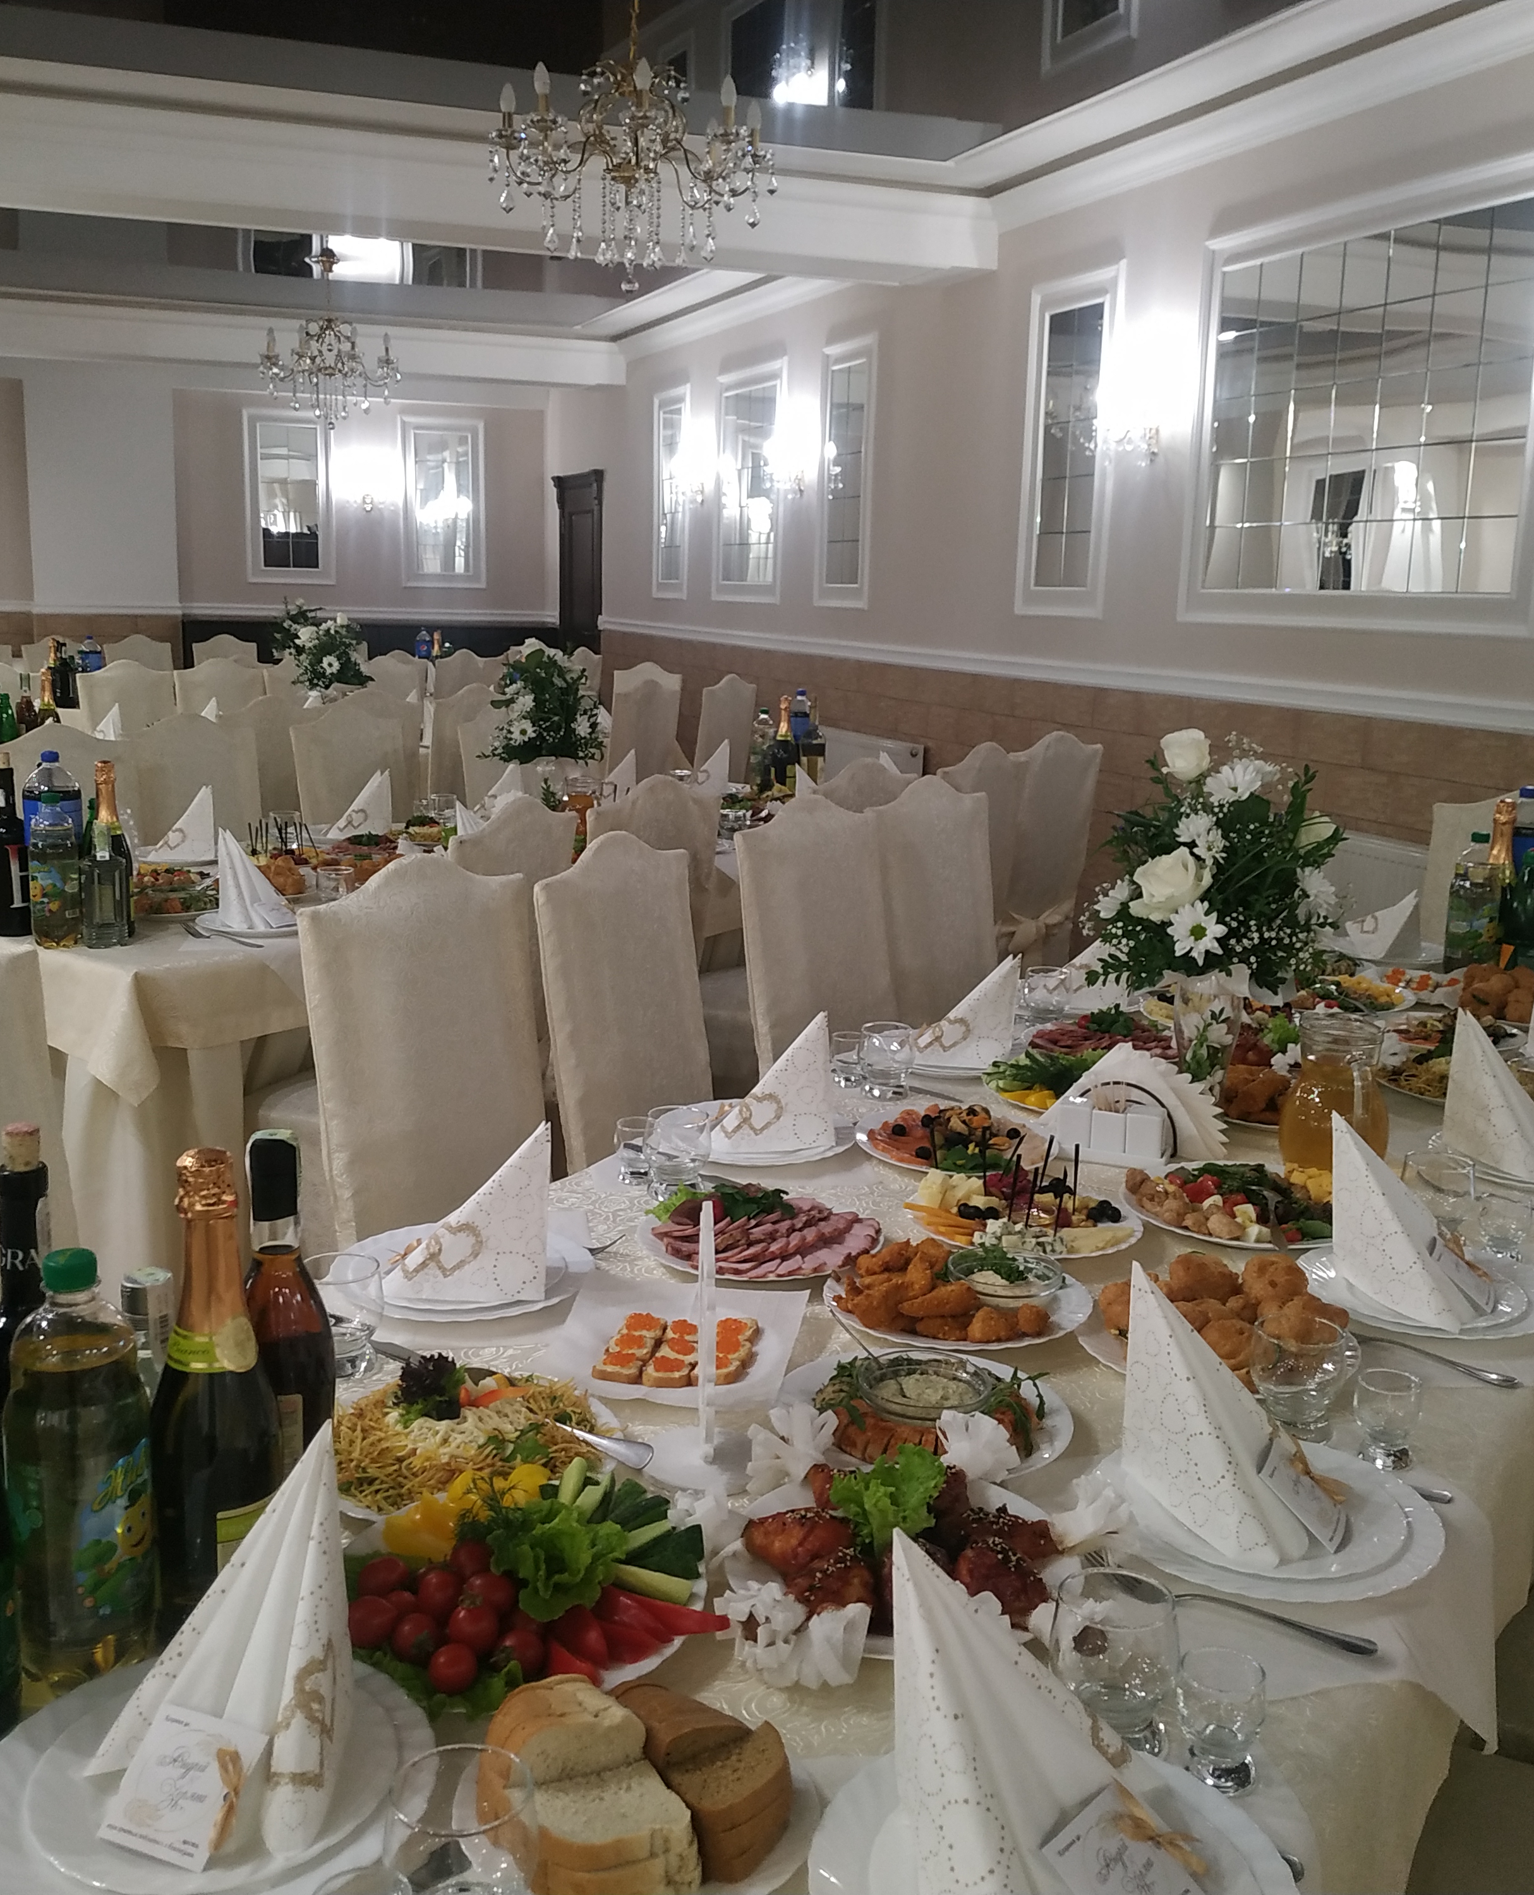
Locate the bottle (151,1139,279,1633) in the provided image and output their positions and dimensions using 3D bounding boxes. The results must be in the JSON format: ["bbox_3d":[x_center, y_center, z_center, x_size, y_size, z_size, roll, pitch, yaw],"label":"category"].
[{"bbox_3d":[-0.348,0.284,1.099,0.087,0.318,0.087,9,14,31],"label":"bottle"}]

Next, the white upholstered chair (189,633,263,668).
[{"bbox_3d":[-2.827,-1.187,9.749,0.520,1.068,0.440,9,14,33],"label":"white upholstered chair"}]

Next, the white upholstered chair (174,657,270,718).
[{"bbox_3d":[-2.245,-0.750,7.750,0.560,1.010,0.460,10,15,37],"label":"white upholstered chair"}]

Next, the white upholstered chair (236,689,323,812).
[{"bbox_3d":[-1.667,-0.253,5.433,0.520,1.068,0.440,9,14,33],"label":"white upholstered chair"}]

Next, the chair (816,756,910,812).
[{"bbox_3d":[0.001,0.017,4.314,0.560,1.010,0.460,9,14,34],"label":"chair"}]

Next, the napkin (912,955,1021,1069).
[{"bbox_3d":[0.284,0.076,2.451,0.150,0.166,0.135,9,14,33],"label":"napkin"}]

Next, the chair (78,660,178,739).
[{"bbox_3d":[-2.422,-0.633,7.089,0.530,1.020,0.460,9,14,32],"label":"chair"}]

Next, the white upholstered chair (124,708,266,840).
[{"bbox_3d":[-1.400,-0.108,4.760,0.530,1.020,0.460,9,14,32],"label":"white upholstered chair"}]

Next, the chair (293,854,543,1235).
[{"bbox_3d":[-0.326,0.388,2.522,0.560,1.010,0.460,10,15,35],"label":"chair"}]

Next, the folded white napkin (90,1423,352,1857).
[{"bbox_3d":[-0.286,0.368,0.974,0.140,0.163,0.140,7,13,23],"label":"folded white napkin"}]

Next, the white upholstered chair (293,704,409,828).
[{"bbox_3d":[-1.050,-0.168,5.151,0.530,1.035,0.440,9,14,33],"label":"white upholstered chair"}]

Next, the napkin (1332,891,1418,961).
[{"bbox_3d":[1.123,-0.051,3.235,0.150,0.135,0.150,9,14,33],"label":"napkin"}]

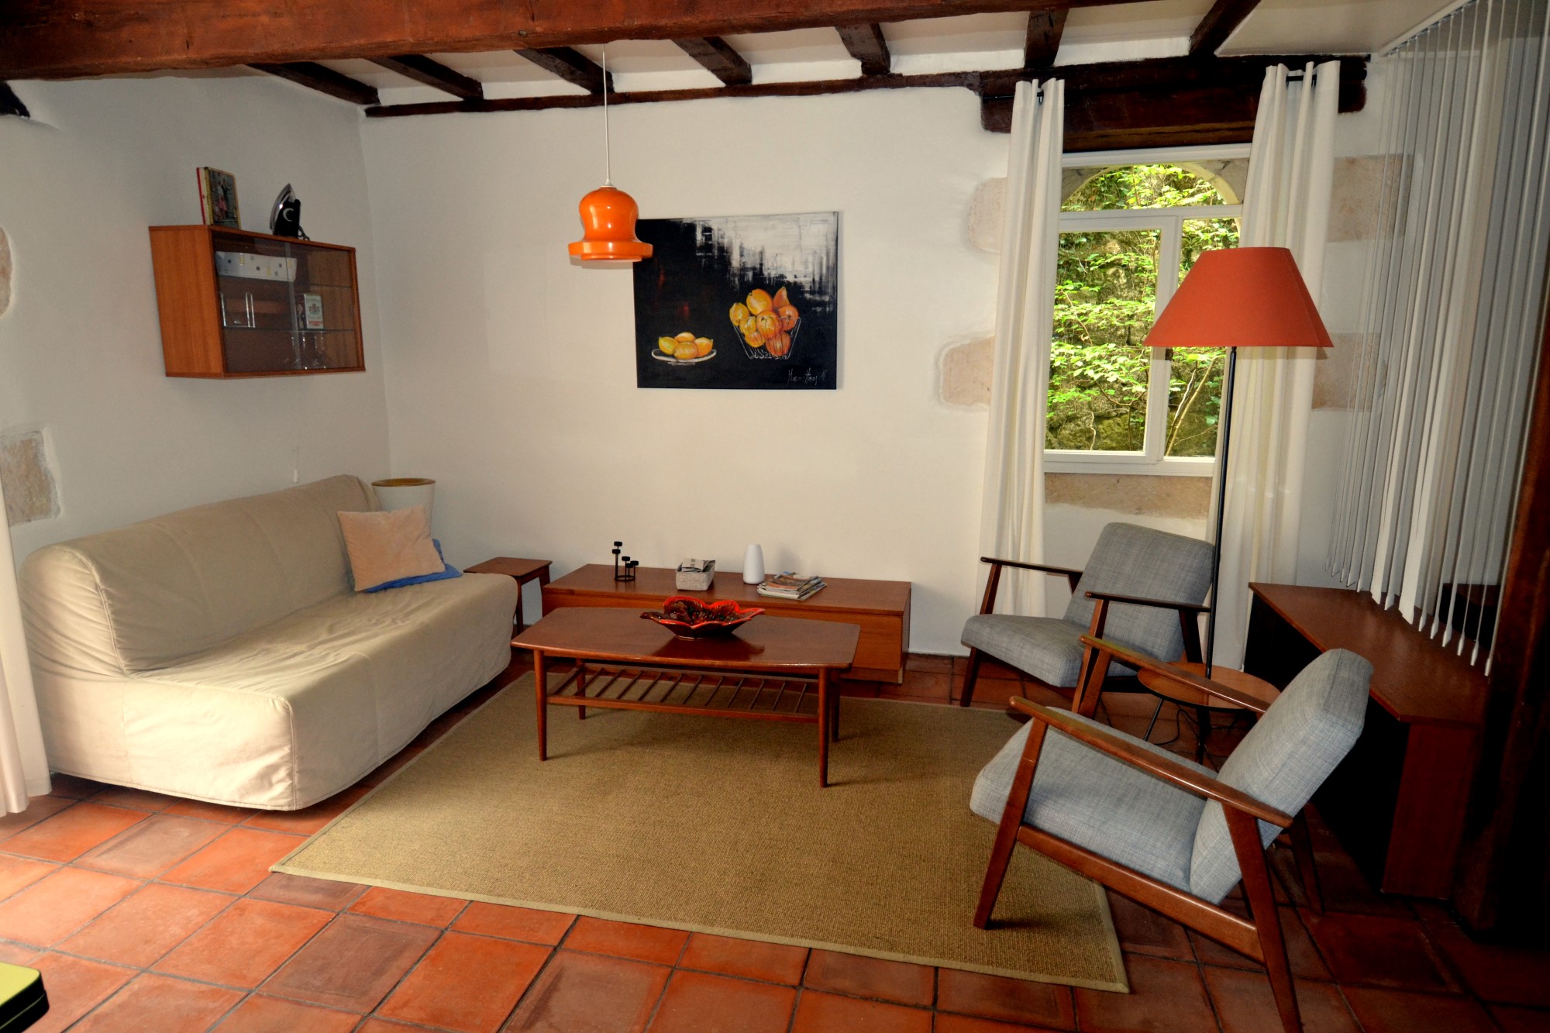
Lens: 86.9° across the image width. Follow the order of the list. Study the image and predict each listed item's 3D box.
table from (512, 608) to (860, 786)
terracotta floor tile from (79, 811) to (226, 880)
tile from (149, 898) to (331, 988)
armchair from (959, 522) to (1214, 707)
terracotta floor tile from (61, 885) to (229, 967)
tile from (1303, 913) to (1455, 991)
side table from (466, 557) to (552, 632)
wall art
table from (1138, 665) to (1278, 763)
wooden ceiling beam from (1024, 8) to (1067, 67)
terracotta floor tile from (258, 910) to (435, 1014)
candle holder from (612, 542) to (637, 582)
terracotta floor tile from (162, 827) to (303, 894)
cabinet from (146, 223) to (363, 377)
[{"bbox_3d":[-0.318,0.672,3.191,1.306,0.453,0.498,2,11,10],"label":"table"},{"bbox_3d":[-1.947,1.039,2.569,0.317,0.020,0.282,2,12,12],"label":"terracotta floor tile"},{"bbox_3d":[-1.386,1.121,2.151,0.315,0.020,0.282,2,12,12],"label":"tile"},{"bbox_3d":[1.274,0.469,3.343,0.780,0.760,0.640,-4,11,-23],"label":"armchair"},{"bbox_3d":[-1.698,1.108,2.220,0.306,0.020,0.282,2,12,12],"label":"terracotta floor tile"},{"bbox_3d":[1.507,1.086,2.043,0.302,0.018,0.302,2,10,13],"label":"tile"},{"bbox_3d":[-1.412,0.470,4.378,0.345,0.410,0.350,2,10,13],"label":"side table"},{"bbox_3d":[-0.203,-1.054,4.071,1.047,0.831,0.030,2,10,13],"label":"wall art"},{"bbox_3d":[1.404,0.764,2.711,0.410,0.450,0.410,3,12,14],"label":"table"},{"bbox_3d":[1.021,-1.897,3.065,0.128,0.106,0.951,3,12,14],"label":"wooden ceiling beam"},{"bbox_3d":[-1.070,1.134,2.081,0.313,0.020,0.282,2,12,12],"label":"terracotta floor tile"},{"bbox_3d":[-0.776,0.229,4.211,0.128,0.196,0.116,2,10,13],"label":"candle holder"},{"bbox_3d":[-1.582,1.022,2.426,0.302,0.018,0.302,2,10,13],"label":"terracotta floor tile"},{"bbox_3d":[-2.294,-0.945,3.707,0.299,0.593,0.796,3,12,14],"label":"cabinet"}]

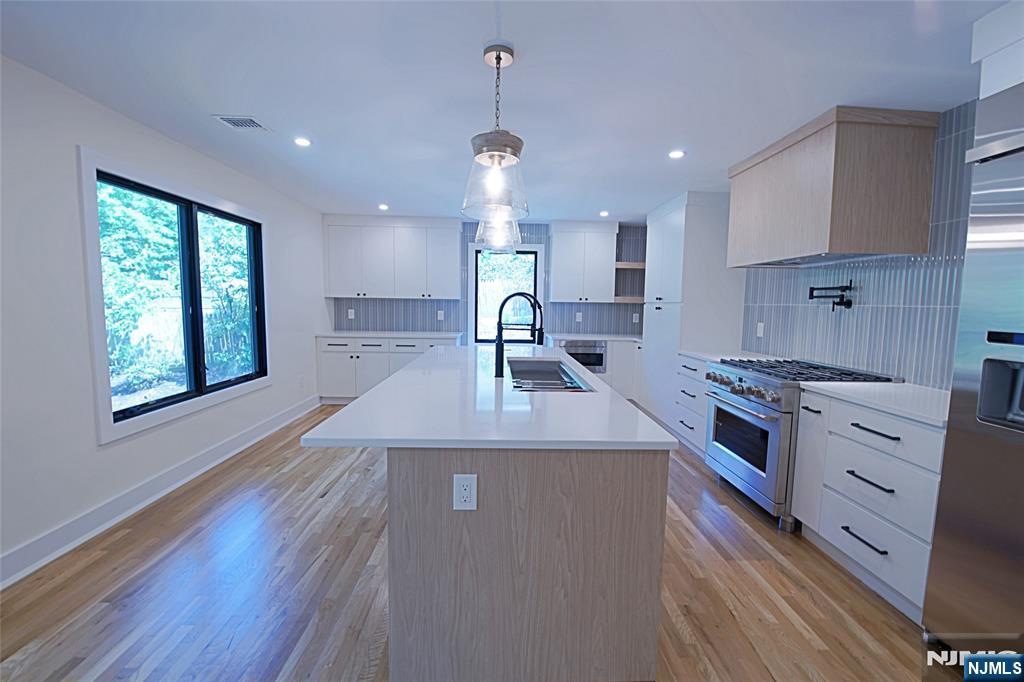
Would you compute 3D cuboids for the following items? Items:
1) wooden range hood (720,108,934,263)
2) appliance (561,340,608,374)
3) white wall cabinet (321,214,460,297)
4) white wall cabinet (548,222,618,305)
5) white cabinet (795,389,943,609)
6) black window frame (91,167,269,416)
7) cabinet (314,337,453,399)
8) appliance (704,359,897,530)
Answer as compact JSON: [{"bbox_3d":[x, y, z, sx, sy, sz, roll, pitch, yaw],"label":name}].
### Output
[{"bbox_3d":[2.035,-0.924,2.880,0.584,0.774,1.070,1,5,-2],"label":"wooden range hood"},{"bbox_3d":[0.921,0.194,5.784,0.607,0.417,0.500,1,5,-2],"label":"appliance"},{"bbox_3d":[-1.566,-1.091,5.760,1.785,1.052,0.385,1,5,-2],"label":"white wall cabinet"},{"bbox_3d":[0.943,-1.056,5.840,0.874,1.052,0.385,1,5,-2],"label":"white wall cabinet"},{"bbox_3d":[2.016,0.754,2.151,0.617,0.903,0.842,1,5,-2],"label":"white cabinet"},{"bbox_3d":[-2.443,-0.316,3.341,0.090,1.481,1.703,1,5,-2],"label":"black window frame"},{"bbox_3d":[-1.607,0.378,5.775,1.755,0.914,0.605,1,5,-2],"label":"cabinet"},{"bbox_3d":[1.938,0.660,3.053,0.705,0.935,0.920,1,5,-2],"label":"appliance"}]

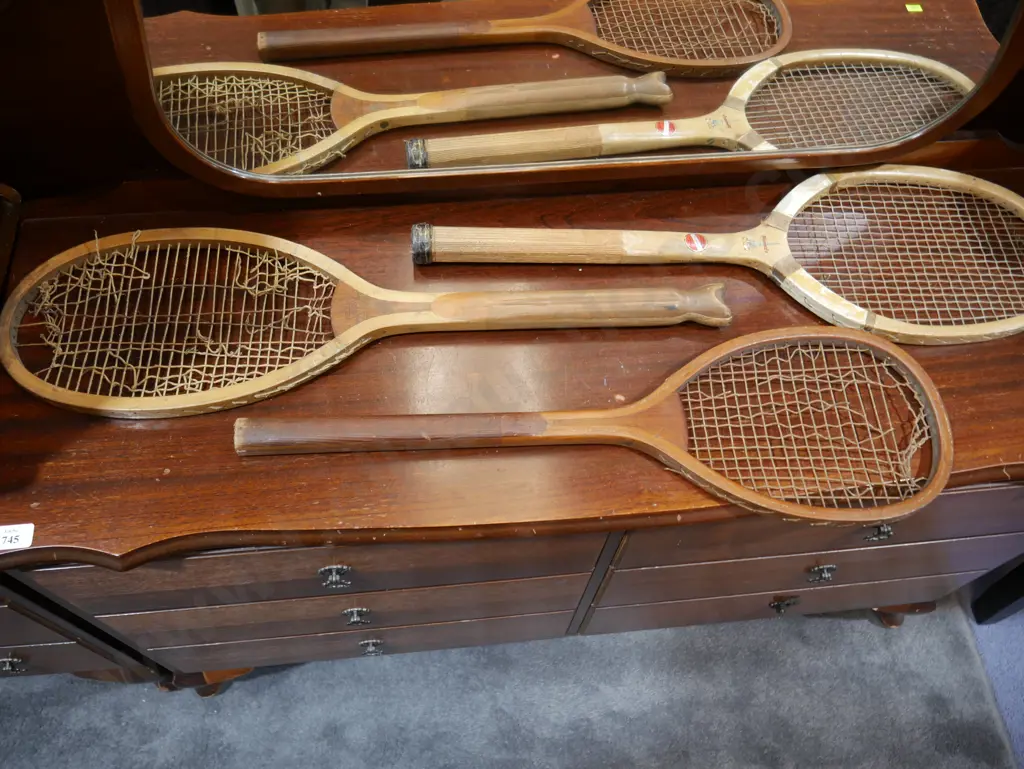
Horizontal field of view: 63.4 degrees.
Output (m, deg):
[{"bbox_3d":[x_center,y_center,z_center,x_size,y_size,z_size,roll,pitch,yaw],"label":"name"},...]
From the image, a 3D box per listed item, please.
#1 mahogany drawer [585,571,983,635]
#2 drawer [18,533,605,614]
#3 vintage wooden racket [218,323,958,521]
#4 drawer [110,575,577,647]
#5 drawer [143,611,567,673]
[{"bbox_3d":[0.338,0.148,1.192,0.519,0.131,0.350,-4,59,-6],"label":"mahogany drawer"},{"bbox_3d":[-0.195,0.035,0.930,0.543,0.163,0.385,-4,61,-5],"label":"drawer"},{"bbox_3d":[0.084,0.040,0.799,0.692,0.030,0.210,-1,60,-3],"label":"vintage wooden racket"},{"bbox_3d":[-0.202,0.116,1.073,0.543,0.162,0.385,-4,61,-5],"label":"drawer"},{"bbox_3d":[-0.194,0.183,1.139,0.507,0.130,0.350,-4,59,-6],"label":"drawer"}]

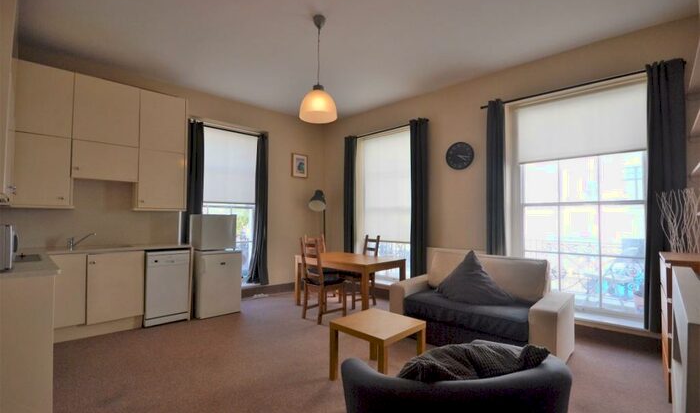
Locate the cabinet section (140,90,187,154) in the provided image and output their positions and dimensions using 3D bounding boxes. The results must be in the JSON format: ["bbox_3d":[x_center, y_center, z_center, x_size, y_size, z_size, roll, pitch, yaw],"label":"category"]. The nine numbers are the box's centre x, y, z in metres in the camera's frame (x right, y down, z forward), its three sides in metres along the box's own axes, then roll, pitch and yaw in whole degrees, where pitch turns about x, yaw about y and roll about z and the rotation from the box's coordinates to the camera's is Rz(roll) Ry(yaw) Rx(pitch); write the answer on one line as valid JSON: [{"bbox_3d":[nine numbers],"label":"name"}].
[{"bbox_3d":[-2.514,-1.070,3.894,0.503,0.740,0.360,2,-3,-40],"label":"cabinet section"}]

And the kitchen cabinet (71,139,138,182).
[{"bbox_3d":[-2.871,-0.509,3.449,0.570,0.415,0.340,2,-3,-40],"label":"kitchen cabinet"}]

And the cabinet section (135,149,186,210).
[{"bbox_3d":[-2.511,-0.331,3.867,0.500,0.740,0.360,2,-3,-40],"label":"cabinet section"}]

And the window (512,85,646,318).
[{"bbox_3d":[2.391,-0.044,3.147,1.150,2.370,0.150,-2,-3,41],"label":"window"}]

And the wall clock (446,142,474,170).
[{"bbox_3d":[1.438,-0.666,3.830,0.370,0.370,0.045,-2,-3,41],"label":"wall clock"}]

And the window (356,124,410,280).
[{"bbox_3d":[0.537,0.008,4.733,1.100,2.350,0.150,-2,-3,41],"label":"window"}]

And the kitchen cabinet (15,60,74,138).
[{"bbox_3d":[-3.262,-1.095,3.146,0.425,0.720,0.340,2,-3,-40],"label":"kitchen cabinet"}]

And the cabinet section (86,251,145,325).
[{"bbox_3d":[-2.748,0.890,3.431,0.492,0.727,0.570,2,-3,-40],"label":"cabinet section"}]

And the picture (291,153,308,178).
[{"bbox_3d":[-0.889,-0.725,5.244,0.335,0.420,0.025,2,-3,-40],"label":"picture"}]

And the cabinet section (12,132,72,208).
[{"bbox_3d":[-3.327,-0.369,3.184,0.430,0.745,0.360,2,-3,-40],"label":"cabinet section"}]

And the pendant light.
[{"bbox_3d":[-0.274,-1.248,2.603,0.340,0.920,0.340,0,-2,0],"label":"pendant light"}]

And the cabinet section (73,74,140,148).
[{"bbox_3d":[-2.936,-1.094,3.541,0.595,0.735,0.360,2,-3,-40],"label":"cabinet section"}]

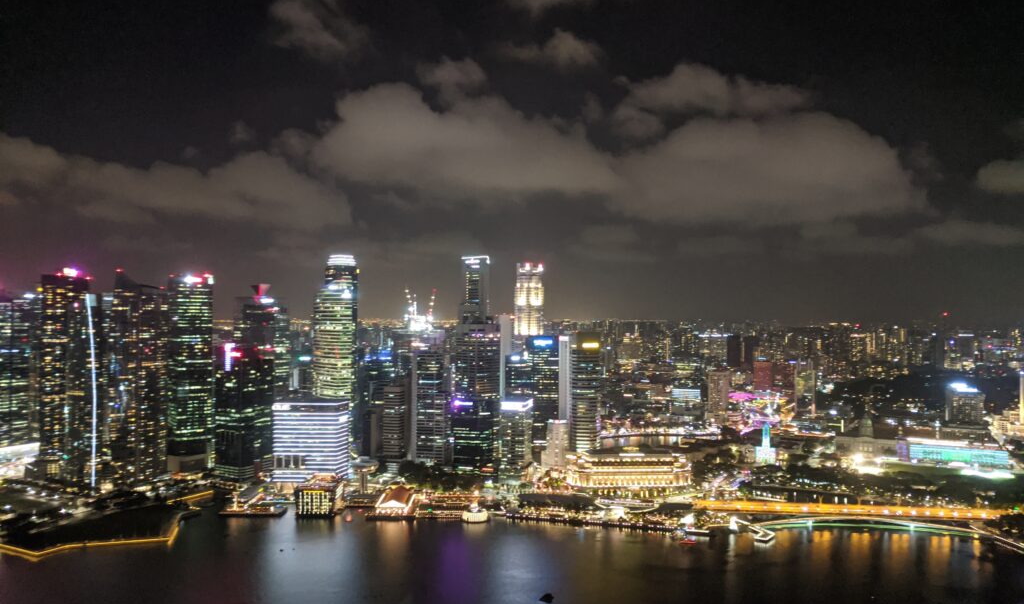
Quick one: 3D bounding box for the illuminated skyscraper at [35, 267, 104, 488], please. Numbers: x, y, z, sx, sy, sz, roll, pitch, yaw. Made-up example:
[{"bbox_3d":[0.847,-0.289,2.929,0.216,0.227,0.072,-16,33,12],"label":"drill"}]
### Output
[{"bbox_3d":[-514.060,89.900,891.770,42.000,245.000,40.000,0,-1,22],"label":"illuminated skyscraper"}]

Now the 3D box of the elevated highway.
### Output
[{"bbox_3d":[332.370,210.700,771.040,290.000,7.000,38.000,0,-1,9],"label":"elevated highway"}]

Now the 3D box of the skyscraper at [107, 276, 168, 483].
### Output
[{"bbox_3d":[-422.840,87.160,870.700,58.000,240.000,34.000,0,-1,-22],"label":"skyscraper"}]

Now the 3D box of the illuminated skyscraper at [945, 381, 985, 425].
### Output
[{"bbox_3d":[750.960,174.280,1277.340,49.000,75.000,30.000,0,-1,18],"label":"illuminated skyscraper"}]

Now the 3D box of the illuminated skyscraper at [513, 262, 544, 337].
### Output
[{"bbox_3d":[25.010,77.630,1141.000,43.000,280.000,43.000,0,-1,0],"label":"illuminated skyscraper"}]

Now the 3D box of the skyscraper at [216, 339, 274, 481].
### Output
[{"bbox_3d":[-323.880,137.500,928.090,38.000,152.000,58.000,0,-1,15],"label":"skyscraper"}]

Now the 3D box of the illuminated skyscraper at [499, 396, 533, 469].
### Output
[{"bbox_3d":[4.590,162.130,929.490,32.000,92.000,42.000,0,-1,15],"label":"illuminated skyscraper"}]

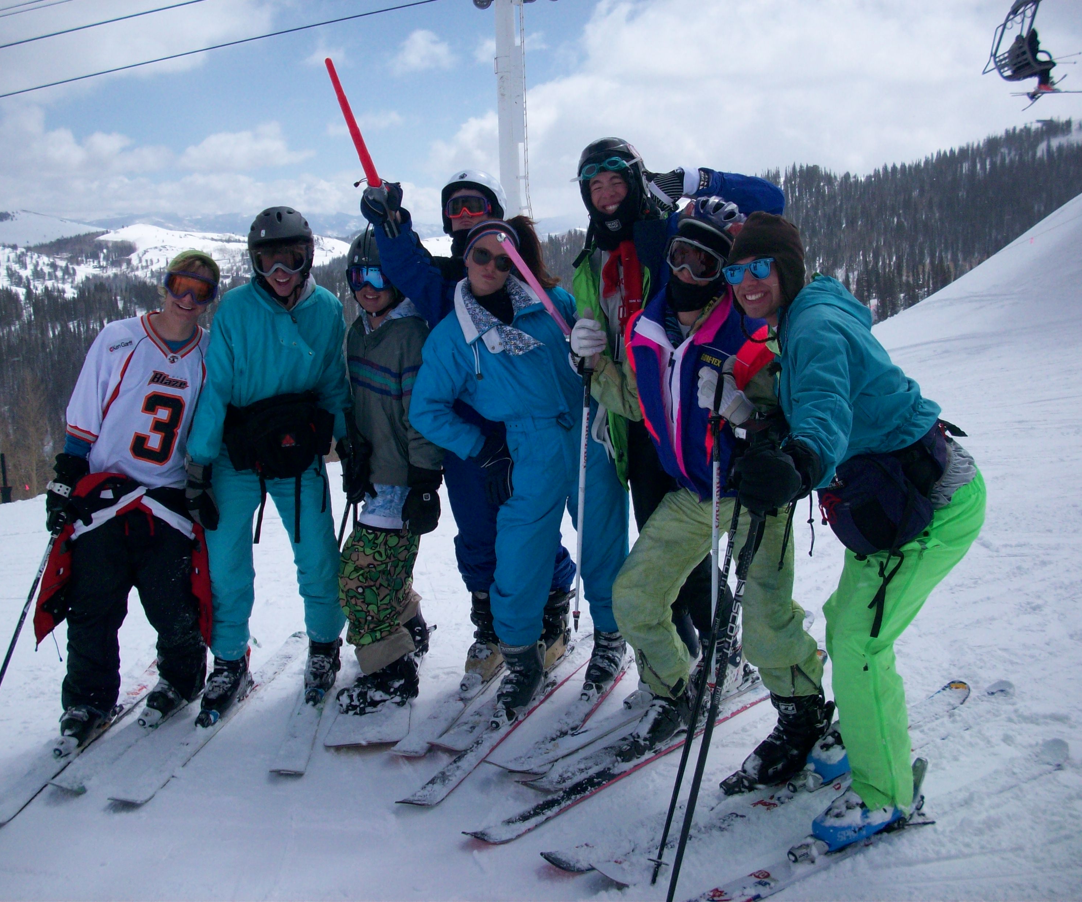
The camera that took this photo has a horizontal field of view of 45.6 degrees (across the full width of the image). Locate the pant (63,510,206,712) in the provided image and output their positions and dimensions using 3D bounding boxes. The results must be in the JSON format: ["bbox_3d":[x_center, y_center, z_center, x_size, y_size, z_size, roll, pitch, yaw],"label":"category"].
[{"bbox_3d":[-1.470,0.556,4.650,0.480,0.750,0.340,-2,8,-5],"label":"pant"}]

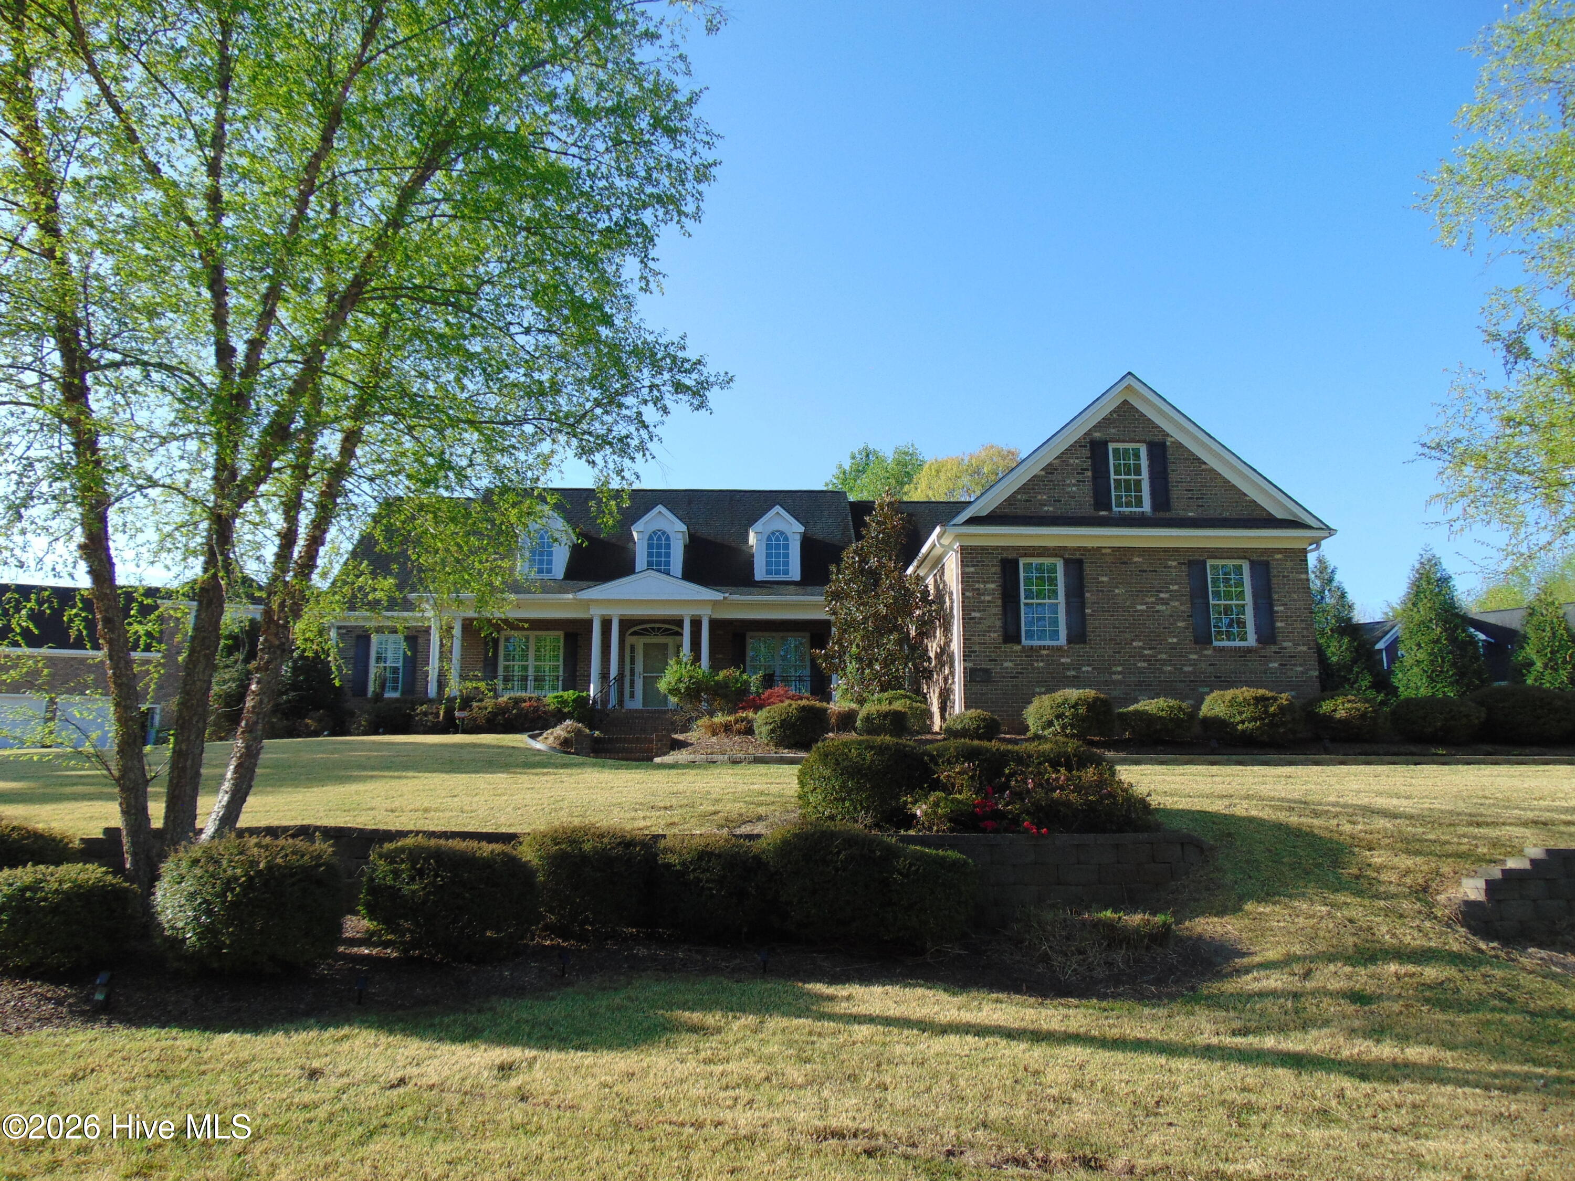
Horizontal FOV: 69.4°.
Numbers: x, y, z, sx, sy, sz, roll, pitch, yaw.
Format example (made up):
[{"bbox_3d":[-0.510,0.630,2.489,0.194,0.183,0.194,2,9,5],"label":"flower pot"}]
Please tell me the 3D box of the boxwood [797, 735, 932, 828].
[{"bbox_3d":[0.868,2.185,13.000,1.530,1.040,1.450,0,-10,-3],"label":"boxwood"}]

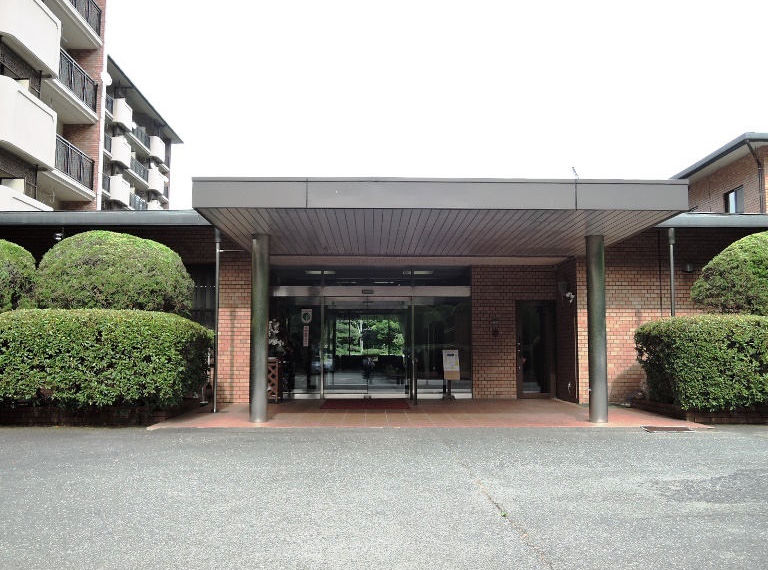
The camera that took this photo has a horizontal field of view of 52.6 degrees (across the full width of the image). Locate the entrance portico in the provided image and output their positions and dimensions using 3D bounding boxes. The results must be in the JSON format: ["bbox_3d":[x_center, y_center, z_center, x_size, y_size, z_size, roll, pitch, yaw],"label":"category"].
[{"bbox_3d":[0.678,0.479,12.068,6.197,3.196,5.047,0,-5,-1],"label":"entrance portico"}]

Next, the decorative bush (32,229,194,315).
[{"bbox_3d":[-4.451,-0.142,12.847,2.576,1.500,2.266,0,-5,-1],"label":"decorative bush"}]

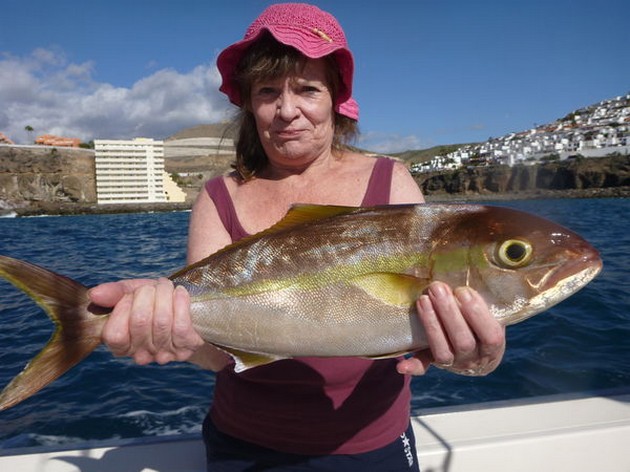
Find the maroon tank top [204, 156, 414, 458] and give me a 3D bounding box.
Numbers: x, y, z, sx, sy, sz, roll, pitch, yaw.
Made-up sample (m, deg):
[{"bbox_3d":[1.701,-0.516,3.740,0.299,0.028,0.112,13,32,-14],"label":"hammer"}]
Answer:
[{"bbox_3d":[-0.012,0.105,0.900,0.370,0.510,0.260,-2,4,-1],"label":"maroon tank top"}]

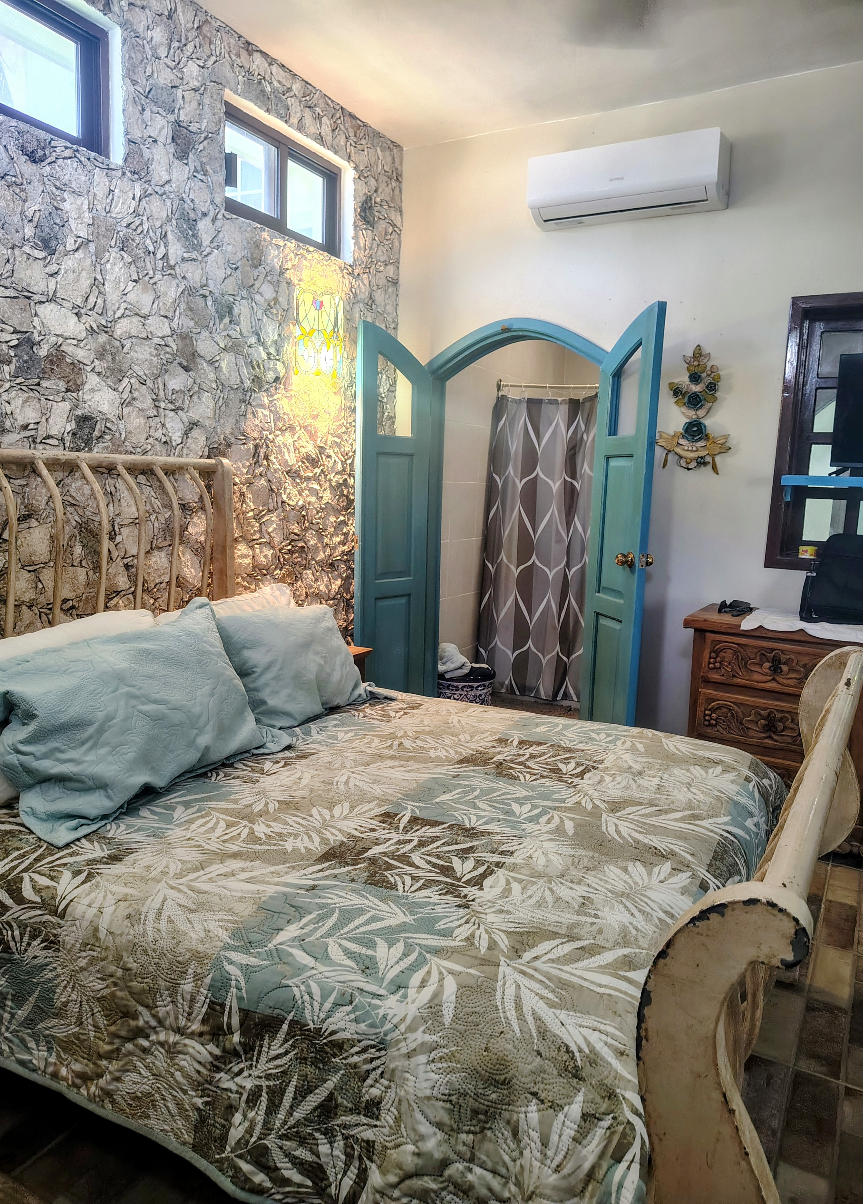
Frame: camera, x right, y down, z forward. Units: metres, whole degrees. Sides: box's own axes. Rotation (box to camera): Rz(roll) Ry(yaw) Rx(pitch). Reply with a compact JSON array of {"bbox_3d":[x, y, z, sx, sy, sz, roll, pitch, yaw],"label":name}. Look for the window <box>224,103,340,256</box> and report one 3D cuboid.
[{"bbox_3d":[-0.646,-1.748,3.554,0.080,0.420,0.810,6,10,28],"label":"window"}]

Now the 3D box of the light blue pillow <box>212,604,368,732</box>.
[{"bbox_3d":[-0.431,0.192,2.504,0.180,0.400,0.600,-36,-11,28],"label":"light blue pillow"}]

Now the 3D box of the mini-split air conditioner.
[{"bbox_3d":[0.836,-1.780,3.556,0.800,0.245,0.220,6,10,28],"label":"mini-split air conditioner"}]

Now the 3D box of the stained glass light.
[{"bbox_3d":[-0.459,-1.159,3.659,0.135,0.360,0.270,6,10,28],"label":"stained glass light"}]

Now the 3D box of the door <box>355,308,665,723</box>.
[{"bbox_3d":[0.363,-0.280,3.947,1.430,2.120,0.460,6,10,28],"label":"door"}]

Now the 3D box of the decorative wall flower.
[{"bbox_3d":[1.134,-0.832,3.605,0.320,0.550,0.060,6,10,28],"label":"decorative wall flower"}]

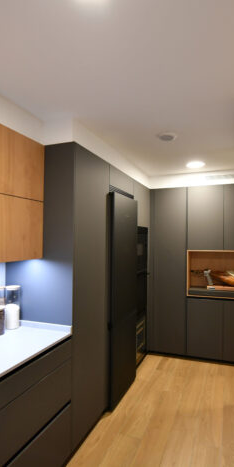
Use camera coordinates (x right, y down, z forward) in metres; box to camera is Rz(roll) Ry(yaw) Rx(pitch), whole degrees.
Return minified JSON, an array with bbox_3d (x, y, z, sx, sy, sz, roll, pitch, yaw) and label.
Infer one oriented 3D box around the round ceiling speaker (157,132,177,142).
[{"bbox_3d":[0.425,-0.812,2.306,0.164,0.030,0.164,0,-2,0],"label":"round ceiling speaker"}]

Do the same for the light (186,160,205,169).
[{"bbox_3d":[0.876,-0.763,3.028,0.209,0.030,0.209,1,-1,23],"label":"light"}]

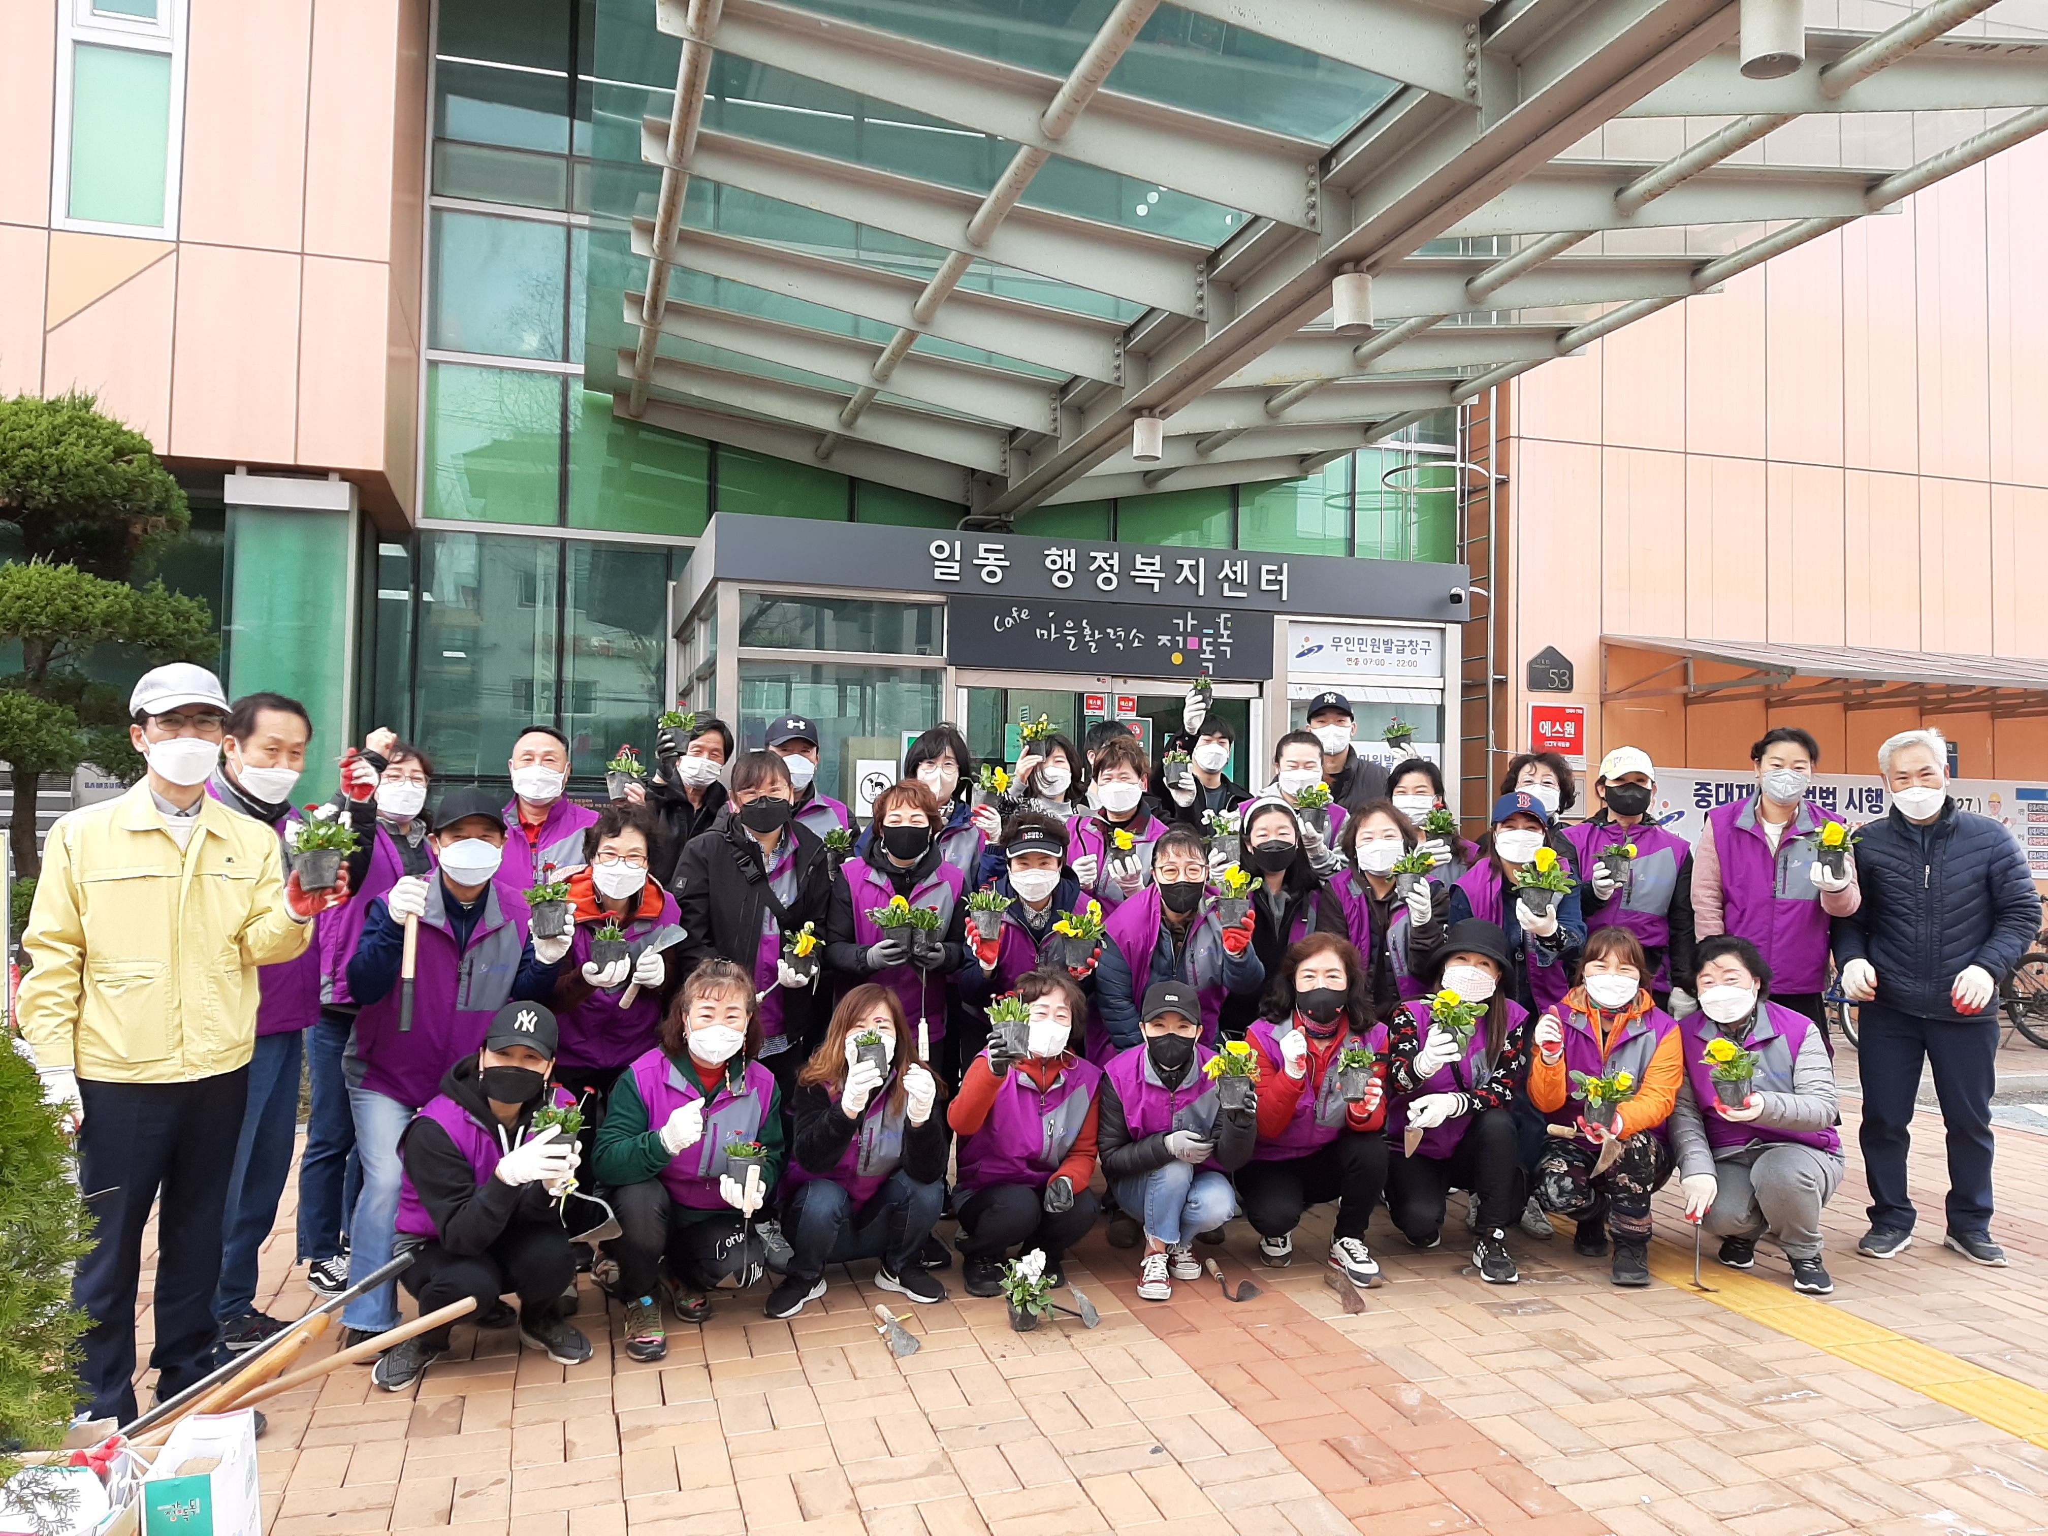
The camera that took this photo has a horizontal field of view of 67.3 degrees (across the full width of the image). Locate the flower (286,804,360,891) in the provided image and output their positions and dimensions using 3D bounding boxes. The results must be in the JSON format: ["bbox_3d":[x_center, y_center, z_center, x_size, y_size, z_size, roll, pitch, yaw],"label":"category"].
[{"bbox_3d":[-1.558,0.176,3.420,0.145,0.185,0.140,1,-2,-25],"label":"flower"}]

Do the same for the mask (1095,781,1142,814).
[{"bbox_3d":[0.327,0.103,5.330,0.155,0.118,0.085,1,-2,-1],"label":"mask"}]

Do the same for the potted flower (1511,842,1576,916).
[{"bbox_3d":[1.591,0.345,4.700,0.175,0.215,0.160,0,-2,19],"label":"potted flower"}]

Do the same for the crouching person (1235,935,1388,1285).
[{"bbox_3d":[0.885,1.010,4.770,0.460,1.000,0.620,0,-2,5],"label":"crouching person"}]

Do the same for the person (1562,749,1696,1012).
[{"bbox_3d":[2.100,0.720,5.350,0.460,1.590,0.340,0,-2,26],"label":"person"}]

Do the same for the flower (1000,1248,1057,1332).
[{"bbox_3d":[0.011,1.435,4.240,0.155,0.215,0.145,0,-2,0],"label":"flower"}]

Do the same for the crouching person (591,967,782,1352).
[{"bbox_3d":[-0.904,1.023,4.189,0.490,0.970,0.640,1,-2,-10],"label":"crouching person"}]

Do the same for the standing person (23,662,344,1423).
[{"bbox_3d":[-1.911,0.603,3.475,0.600,1.690,0.520,2,-3,-26],"label":"standing person"}]

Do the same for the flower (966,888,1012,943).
[{"bbox_3d":[-0.103,0.433,4.500,0.135,0.165,0.130,1,-2,-2],"label":"flower"}]

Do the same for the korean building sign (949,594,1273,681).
[{"bbox_3d":[0.599,-0.834,9.995,2.222,0.429,0.070,1,-2,-15],"label":"korean building sign"}]

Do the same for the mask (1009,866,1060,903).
[{"bbox_3d":[0.030,0.370,4.880,0.152,0.115,0.085,1,-2,0],"label":"mask"}]

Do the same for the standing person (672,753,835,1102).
[{"bbox_3d":[-0.817,0.740,4.691,0.500,1.575,0.400,1,-2,-13],"label":"standing person"}]

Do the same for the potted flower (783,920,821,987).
[{"bbox_3d":[-0.637,0.531,4.420,0.120,0.190,0.120,1,-2,-10],"label":"potted flower"}]

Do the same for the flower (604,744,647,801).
[{"bbox_3d":[-1.228,0.015,4.750,0.125,0.175,0.120,1,-2,-12],"label":"flower"}]

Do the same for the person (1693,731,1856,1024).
[{"bbox_3d":[2.442,0.726,5.033,0.520,1.680,0.380,0,-2,22],"label":"person"}]

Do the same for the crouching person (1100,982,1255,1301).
[{"bbox_3d":[0.458,1.080,4.680,0.460,0.895,0.620,0,-2,0],"label":"crouching person"}]

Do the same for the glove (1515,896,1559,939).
[{"bbox_3d":[1.623,0.474,4.870,0.125,0.125,0.100,0,-2,17],"label":"glove"}]

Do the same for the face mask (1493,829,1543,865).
[{"bbox_3d":[1.582,0.253,4.920,0.148,0.110,0.085,0,-2,19],"label":"face mask"}]

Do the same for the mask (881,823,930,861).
[{"bbox_3d":[-0.368,0.229,4.780,0.145,0.110,0.085,1,-2,-4],"label":"mask"}]

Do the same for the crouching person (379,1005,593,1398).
[{"bbox_3d":[-1.394,1.050,3.987,0.490,0.895,0.620,2,-3,-30],"label":"crouching person"}]

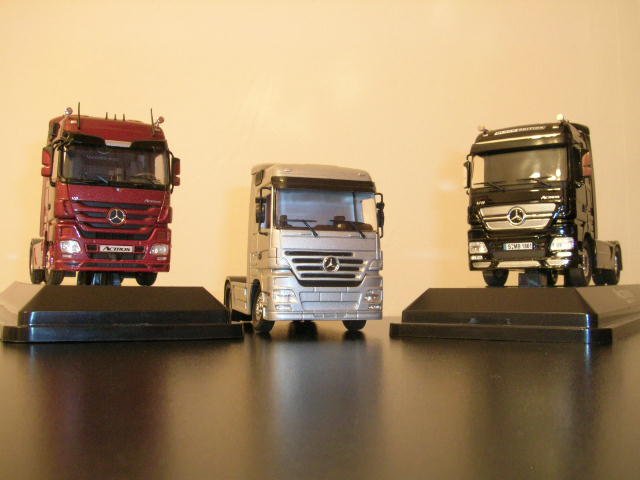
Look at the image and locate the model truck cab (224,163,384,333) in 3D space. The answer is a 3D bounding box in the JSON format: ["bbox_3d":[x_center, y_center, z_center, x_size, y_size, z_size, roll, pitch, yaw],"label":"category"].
[{"bbox_3d":[-0.015,0.008,0.376,0.064,0.087,0.140,2,-4,-17],"label":"model truck cab"}]

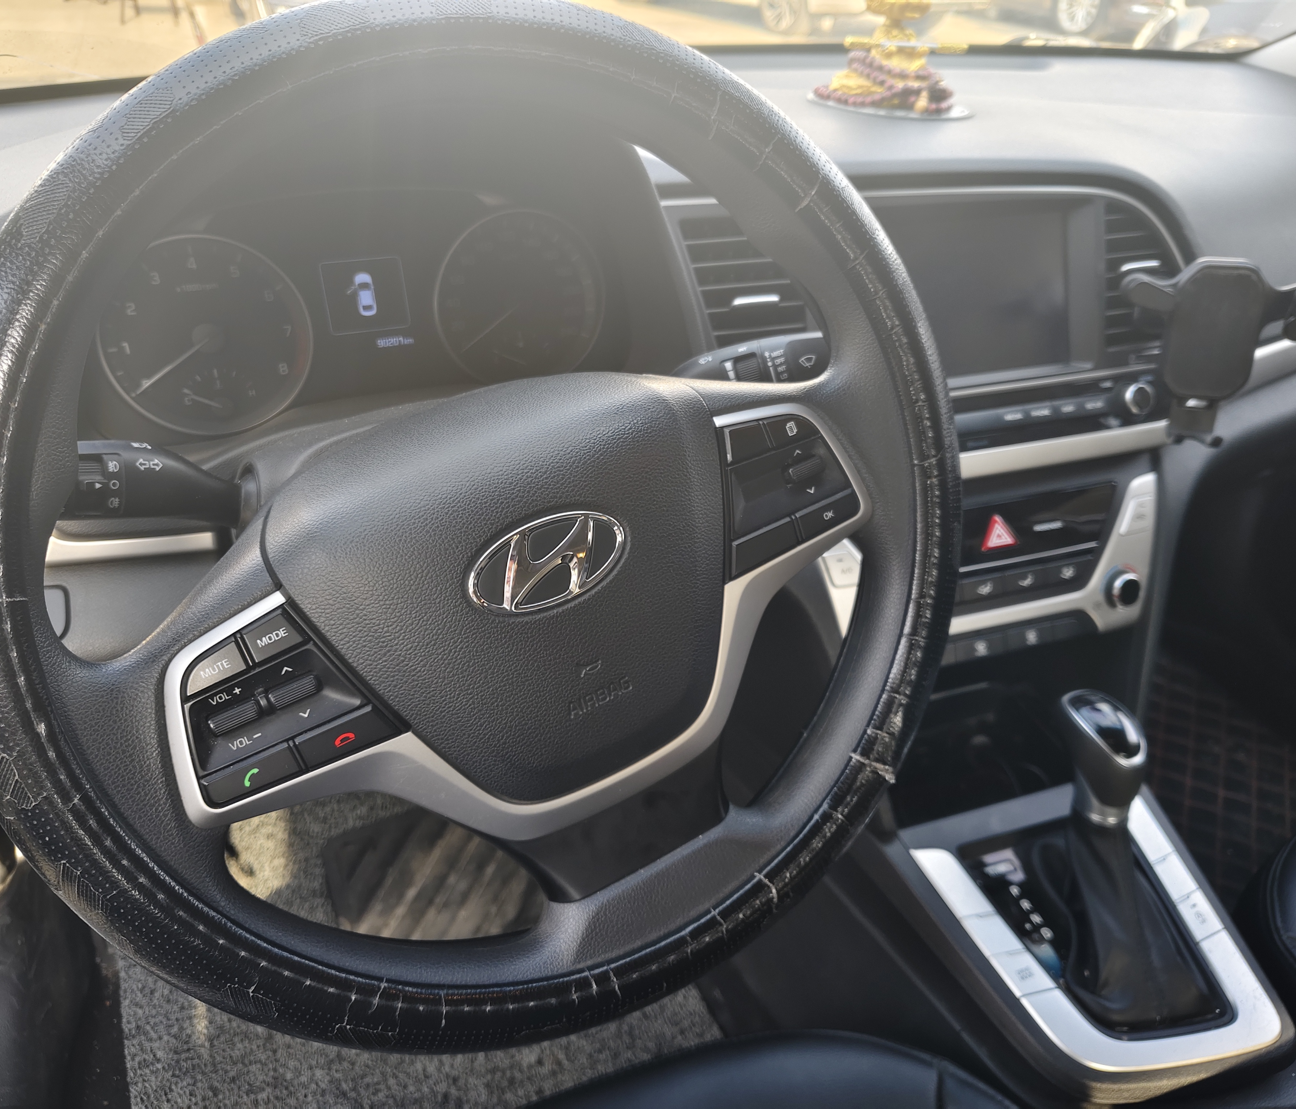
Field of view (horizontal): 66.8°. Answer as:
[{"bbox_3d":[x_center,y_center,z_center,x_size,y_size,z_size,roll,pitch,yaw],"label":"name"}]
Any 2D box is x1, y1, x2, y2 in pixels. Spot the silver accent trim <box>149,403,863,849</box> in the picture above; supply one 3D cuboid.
[{"bbox_3d":[-0.030,0.038,0.392,0.296,0.137,0.050,-23,13,-22],"label":"silver accent trim"}]

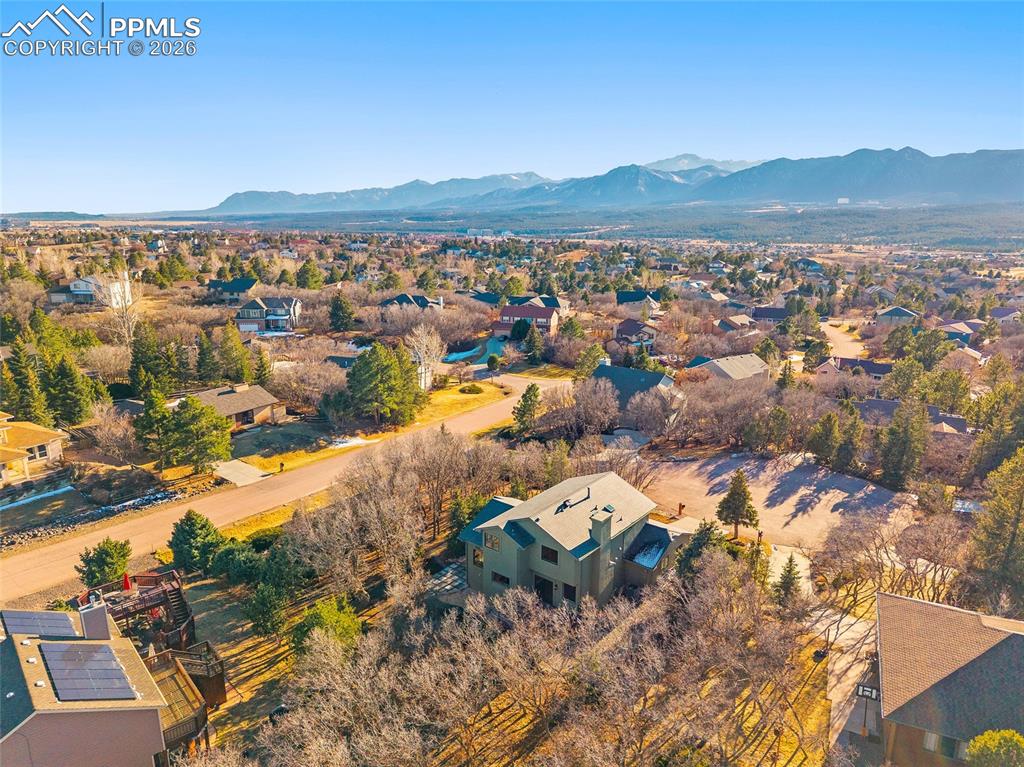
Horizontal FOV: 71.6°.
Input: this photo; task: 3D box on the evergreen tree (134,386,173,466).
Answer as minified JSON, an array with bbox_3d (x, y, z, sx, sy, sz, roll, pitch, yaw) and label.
[{"bbox_3d":[-43.990,5.303,86.334,4.440,10.420,4.440,0,14,0],"label":"evergreen tree"}]

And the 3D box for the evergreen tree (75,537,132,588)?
[{"bbox_3d":[-33.890,14.790,59.220,4.900,5.200,4.900,-8,16,-31],"label":"evergreen tree"}]

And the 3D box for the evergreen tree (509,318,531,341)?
[{"bbox_3d":[2.130,-13.470,176.850,5.360,5.240,5.360,0,14,0],"label":"evergreen tree"}]

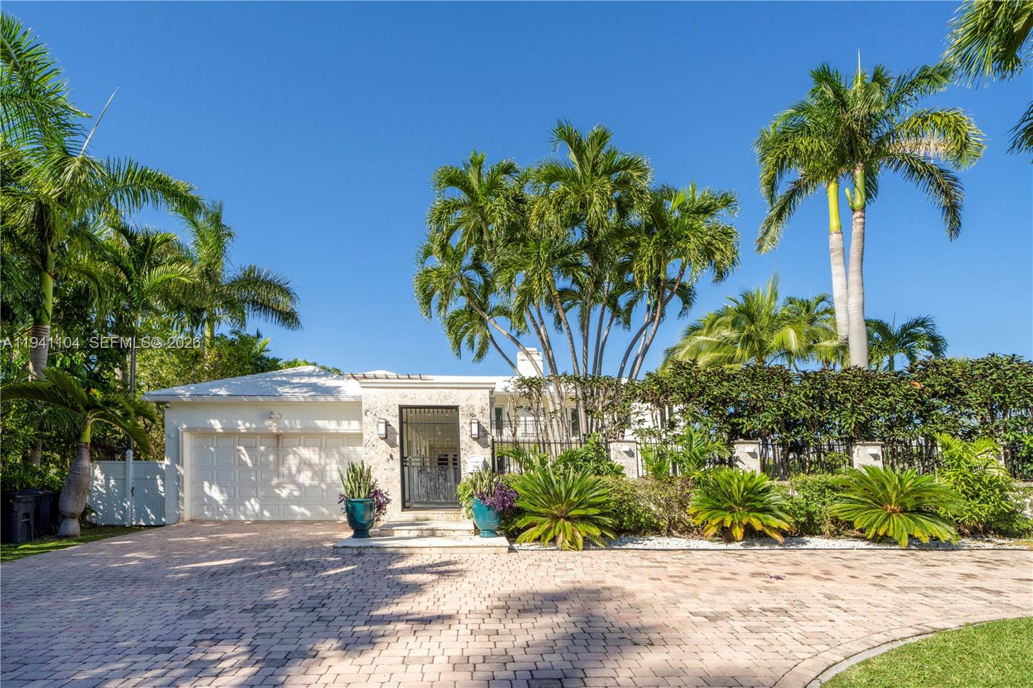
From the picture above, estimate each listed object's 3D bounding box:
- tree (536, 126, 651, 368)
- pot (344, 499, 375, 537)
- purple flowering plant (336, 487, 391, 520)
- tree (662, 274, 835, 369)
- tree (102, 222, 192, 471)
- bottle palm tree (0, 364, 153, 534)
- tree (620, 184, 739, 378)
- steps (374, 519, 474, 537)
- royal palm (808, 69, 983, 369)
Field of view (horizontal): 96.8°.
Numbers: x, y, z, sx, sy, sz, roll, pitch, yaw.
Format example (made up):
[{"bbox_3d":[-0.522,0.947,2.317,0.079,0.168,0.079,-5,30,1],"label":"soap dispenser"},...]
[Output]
[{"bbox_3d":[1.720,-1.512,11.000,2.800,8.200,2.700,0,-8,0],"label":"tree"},{"bbox_3d":[-2.954,3.259,8.650,0.570,0.730,0.570,0,-8,0],"label":"pot"},{"bbox_3d":[-2.874,2.985,8.650,1.000,0.600,0.720,0,-8,0],"label":"purple flowering plant"},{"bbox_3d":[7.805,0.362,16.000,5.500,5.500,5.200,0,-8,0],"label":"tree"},{"bbox_3d":[-10.289,0.220,13.000,2.250,7.500,2.200,0,-8,0],"label":"tree"},{"bbox_3d":[-8.750,2.056,9.400,2.750,3.300,2.500,0,-8,0],"label":"bottle palm tree"},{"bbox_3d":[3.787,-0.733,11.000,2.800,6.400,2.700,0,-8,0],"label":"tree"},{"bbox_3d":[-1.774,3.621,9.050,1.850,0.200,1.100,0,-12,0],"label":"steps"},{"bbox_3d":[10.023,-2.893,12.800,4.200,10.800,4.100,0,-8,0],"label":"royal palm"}]

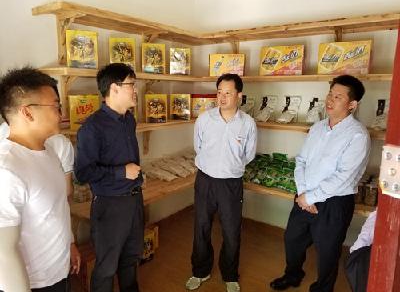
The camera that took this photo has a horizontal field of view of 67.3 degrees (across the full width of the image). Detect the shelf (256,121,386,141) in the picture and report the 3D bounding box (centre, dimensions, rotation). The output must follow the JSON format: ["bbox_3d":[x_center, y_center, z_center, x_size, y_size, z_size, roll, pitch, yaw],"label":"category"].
[{"bbox_3d":[0.892,-0.209,3.172,2.200,0.050,0.410,7,12,32],"label":"shelf"}]

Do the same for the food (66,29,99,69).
[{"bbox_3d":[-0.940,-0.752,2.397,0.222,0.287,0.080,-5,12,-29],"label":"food"}]

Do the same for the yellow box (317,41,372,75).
[{"bbox_3d":[1.273,-0.767,2.653,0.403,0.269,0.090,7,13,29],"label":"yellow box"}]

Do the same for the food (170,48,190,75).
[{"bbox_3d":[-0.219,-0.909,3.289,0.222,0.287,0.080,0,11,-4],"label":"food"}]

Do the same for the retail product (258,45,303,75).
[{"bbox_3d":[0.827,-0.850,3.013,0.398,0.281,0.090,5,12,21],"label":"retail product"}]

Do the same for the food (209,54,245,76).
[{"bbox_3d":[0.312,-0.914,3.425,0.386,0.240,0.080,2,11,9],"label":"food"}]

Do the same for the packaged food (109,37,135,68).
[{"bbox_3d":[-0.669,-0.791,2.626,0.222,0.287,0.080,-1,11,-10],"label":"packaged food"}]

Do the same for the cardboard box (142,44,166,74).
[{"bbox_3d":[-0.454,-0.855,2.983,0.222,0.287,0.080,-1,11,-8],"label":"cardboard box"}]

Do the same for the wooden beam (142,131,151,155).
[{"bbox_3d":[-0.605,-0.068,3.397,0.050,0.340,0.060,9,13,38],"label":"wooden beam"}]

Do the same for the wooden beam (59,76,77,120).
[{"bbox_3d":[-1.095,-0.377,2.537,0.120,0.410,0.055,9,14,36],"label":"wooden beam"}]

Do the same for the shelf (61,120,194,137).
[{"bbox_3d":[-0.565,-0.216,3.126,0.410,0.050,1.580,9,13,38],"label":"shelf"}]

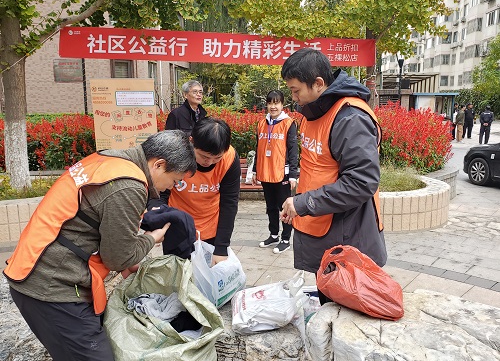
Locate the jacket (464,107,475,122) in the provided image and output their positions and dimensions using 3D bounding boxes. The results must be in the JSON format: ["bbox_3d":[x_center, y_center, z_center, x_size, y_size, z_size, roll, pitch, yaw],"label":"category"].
[{"bbox_3d":[10.537,-3.168,18.026,0.520,0.700,0.320,-1,11,-3],"label":"jacket"}]

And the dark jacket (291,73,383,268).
[{"bbox_3d":[0.407,-0.044,1.671,0.390,0.860,0.480,-4,11,-20],"label":"dark jacket"}]

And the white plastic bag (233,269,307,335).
[{"bbox_3d":[0.077,0.496,1.489,0.280,0.190,0.210,2,11,8],"label":"white plastic bag"}]

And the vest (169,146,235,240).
[{"bbox_3d":[-0.228,0.053,1.802,0.390,0.540,0.260,2,39,11],"label":"vest"}]

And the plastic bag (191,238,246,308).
[{"bbox_3d":[-0.143,0.406,1.655,0.240,0.270,0.170,-8,13,-36],"label":"plastic bag"}]

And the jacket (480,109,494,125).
[{"bbox_3d":[10.544,-2.797,16.671,0.620,0.700,0.320,6,12,29],"label":"jacket"}]

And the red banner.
[{"bbox_3d":[-0.364,-1.987,5.642,4.720,0.430,0.030,-1,11,-7],"label":"red banner"}]

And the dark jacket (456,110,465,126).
[{"bbox_3d":[9.401,-2.814,16.770,0.340,0.720,0.460,5,12,23],"label":"dark jacket"}]

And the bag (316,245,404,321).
[{"bbox_3d":[0.443,0.412,1.504,0.330,0.250,0.230,1,11,6],"label":"bag"}]

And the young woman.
[{"bbox_3d":[0.259,-0.065,3.754,0.480,1.610,0.310,4,11,18],"label":"young woman"}]

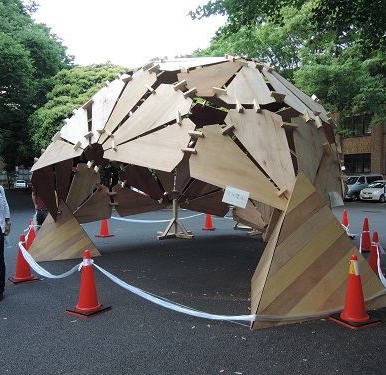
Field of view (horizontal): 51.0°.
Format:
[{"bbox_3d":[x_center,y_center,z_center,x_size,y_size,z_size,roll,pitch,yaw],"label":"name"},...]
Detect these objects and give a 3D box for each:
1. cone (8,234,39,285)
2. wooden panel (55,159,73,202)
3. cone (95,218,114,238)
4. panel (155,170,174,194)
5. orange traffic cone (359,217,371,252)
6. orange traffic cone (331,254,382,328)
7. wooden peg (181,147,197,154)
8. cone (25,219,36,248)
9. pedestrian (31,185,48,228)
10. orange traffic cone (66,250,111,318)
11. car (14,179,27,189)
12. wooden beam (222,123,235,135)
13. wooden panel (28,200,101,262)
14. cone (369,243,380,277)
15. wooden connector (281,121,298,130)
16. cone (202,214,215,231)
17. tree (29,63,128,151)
[{"bbox_3d":[-2.602,1.069,6.190,0.370,0.700,0.370,-1,1,-38],"label":"cone"},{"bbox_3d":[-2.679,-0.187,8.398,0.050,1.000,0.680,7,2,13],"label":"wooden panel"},{"bbox_3d":[-2.443,1.000,11.130,0.370,0.700,0.370,0,1,38],"label":"cone"},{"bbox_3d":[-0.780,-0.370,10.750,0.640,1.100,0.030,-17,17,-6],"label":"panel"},{"bbox_3d":[3.663,0.992,8.520,0.370,0.700,0.370,0,1,-6],"label":"orange traffic cone"},{"bbox_3d":[1.703,1.052,4.263,0.370,0.700,0.370,-1,1,-27],"label":"orange traffic cone"},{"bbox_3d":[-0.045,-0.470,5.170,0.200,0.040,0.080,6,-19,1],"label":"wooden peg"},{"bbox_3d":[-3.457,1.044,8.665,0.370,0.700,0.370,-1,1,-24],"label":"cone"},{"bbox_3d":[-3.610,0.496,9.600,0.360,1.700,0.520,1,1,45],"label":"pedestrian"},{"bbox_3d":[-1.215,1.076,4.682,0.370,0.700,0.370,0,1,33],"label":"orange traffic cone"},{"bbox_3d":[-30.750,-0.500,72.000,1.700,1.460,4.400,-1,1,-27],"label":"car"},{"bbox_3d":[0.451,-0.742,5.140,0.220,0.055,0.070,-36,-18,-22],"label":"wooden beam"},{"bbox_3d":[-2.571,0.785,7.895,1.470,1.200,0.420,-1,1,-27],"label":"wooden panel"},{"bbox_3d":[2.836,1.032,6.267,0.370,0.700,0.370,1,1,45],"label":"cone"},{"bbox_3d":[1.345,-0.857,5.650,0.250,0.045,0.090,2,-26,-27],"label":"wooden connector"},{"bbox_3d":[0.486,0.951,12.527,0.370,0.700,0.370,-1,1,3],"label":"cone"},{"bbox_3d":[-7.640,-4.400,32.000,10.000,10.900,10.000,0,1,0],"label":"tree"}]

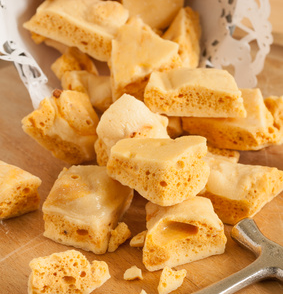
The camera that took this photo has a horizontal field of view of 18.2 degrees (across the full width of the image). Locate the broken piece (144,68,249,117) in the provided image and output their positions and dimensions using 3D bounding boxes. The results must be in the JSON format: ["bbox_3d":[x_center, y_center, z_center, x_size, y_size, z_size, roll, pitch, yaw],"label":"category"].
[{"bbox_3d":[0.032,-0.032,0.523,0.057,0.019,0.021,1,38,1],"label":"broken piece"}]

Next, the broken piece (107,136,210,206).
[{"bbox_3d":[0.009,0.013,0.461,0.048,0.021,0.028,5,24,1],"label":"broken piece"}]

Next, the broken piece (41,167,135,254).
[{"bbox_3d":[-0.029,0.033,0.471,0.036,0.019,0.037,11,39,13],"label":"broken piece"}]

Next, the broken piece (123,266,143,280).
[{"bbox_3d":[-0.004,0.063,0.443,0.009,0.005,0.005,-5,38,-6],"label":"broken piece"}]

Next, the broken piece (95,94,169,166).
[{"bbox_3d":[-0.006,-0.010,0.513,0.033,0.022,0.027,6,49,23],"label":"broken piece"}]

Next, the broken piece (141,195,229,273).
[{"bbox_3d":[0.022,0.044,0.454,0.036,0.021,0.024,-9,39,-12],"label":"broken piece"}]

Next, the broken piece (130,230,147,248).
[{"bbox_3d":[-0.001,0.048,0.462,0.009,0.006,0.006,-16,41,-19],"label":"broken piece"}]

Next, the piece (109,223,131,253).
[{"bbox_3d":[-0.011,0.046,0.460,0.008,0.011,0.009,-27,46,-30],"label":"piece"}]

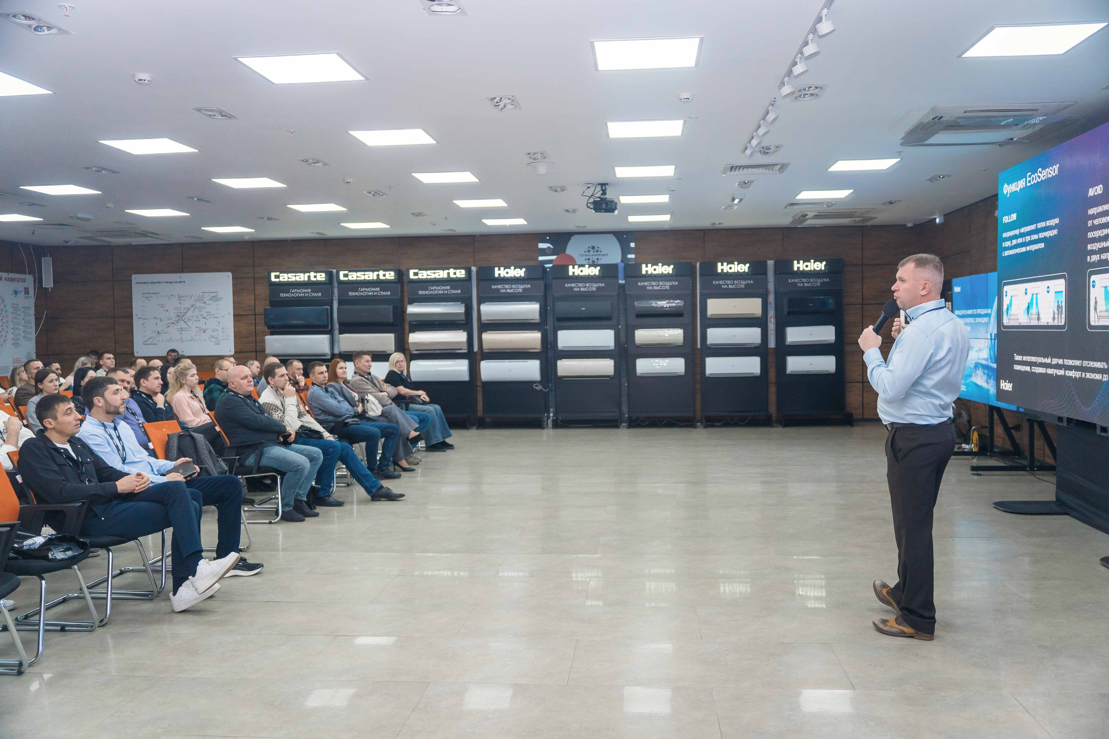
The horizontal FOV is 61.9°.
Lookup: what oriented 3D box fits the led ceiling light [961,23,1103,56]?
[{"bbox_3d":[2.672,-1.846,5.191,0.590,0.030,0.590,-1,2,6],"label":"led ceiling light"}]

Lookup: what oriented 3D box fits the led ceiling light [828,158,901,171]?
[{"bbox_3d":[3.017,-2.007,9.049,0.590,0.030,0.590,-1,2,6],"label":"led ceiling light"}]

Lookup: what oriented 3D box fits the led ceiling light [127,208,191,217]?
[{"bbox_3d":[-5.027,-1.994,11.725,0.590,0.030,0.590,-1,2,6],"label":"led ceiling light"}]

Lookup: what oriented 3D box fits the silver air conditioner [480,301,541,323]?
[{"bbox_3d":[-0.692,-0.896,14.602,0.926,0.316,0.210,-1,2,5],"label":"silver air conditioner"}]

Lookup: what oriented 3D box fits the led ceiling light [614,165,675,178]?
[{"bbox_3d":[0.895,-1.959,9.149,0.595,0.030,0.595,-1,2,6],"label":"led ceiling light"}]

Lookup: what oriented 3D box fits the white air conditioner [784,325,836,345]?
[{"bbox_3d":[3.756,-0.499,13.545,0.698,0.268,0.195,0,2,7],"label":"white air conditioner"}]

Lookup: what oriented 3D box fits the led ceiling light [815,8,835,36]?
[{"bbox_3d":[1.273,-1.634,4.342,0.095,0.130,0.095,0,2,5],"label":"led ceiling light"}]

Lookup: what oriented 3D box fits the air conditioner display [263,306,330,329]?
[{"bbox_3d":[-4.077,-0.818,14.667,1.030,0.355,0.240,-1,2,6],"label":"air conditioner display"}]

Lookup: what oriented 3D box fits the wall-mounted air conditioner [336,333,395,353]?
[{"bbox_3d":[-2.912,-0.398,14.357,0.871,0.303,0.200,0,2,7],"label":"wall-mounted air conditioner"}]

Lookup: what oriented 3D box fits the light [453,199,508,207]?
[{"bbox_3d":[-0.897,-2.043,11.332,0.590,0.040,0.580,-1,2,6],"label":"light"}]

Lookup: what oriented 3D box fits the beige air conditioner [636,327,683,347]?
[{"bbox_3d":[1.587,-0.484,13.984,0.722,0.265,0.205,-1,2,6],"label":"beige air conditioner"}]

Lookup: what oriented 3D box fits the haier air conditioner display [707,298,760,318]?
[{"bbox_3d":[2.666,-0.903,13.679,0.790,0.280,0.200,0,2,7],"label":"haier air conditioner display"}]

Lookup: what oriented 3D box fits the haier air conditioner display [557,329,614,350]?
[{"bbox_3d":[0.480,-0.457,14.235,0.870,0.308,0.210,-1,2,6],"label":"haier air conditioner display"}]

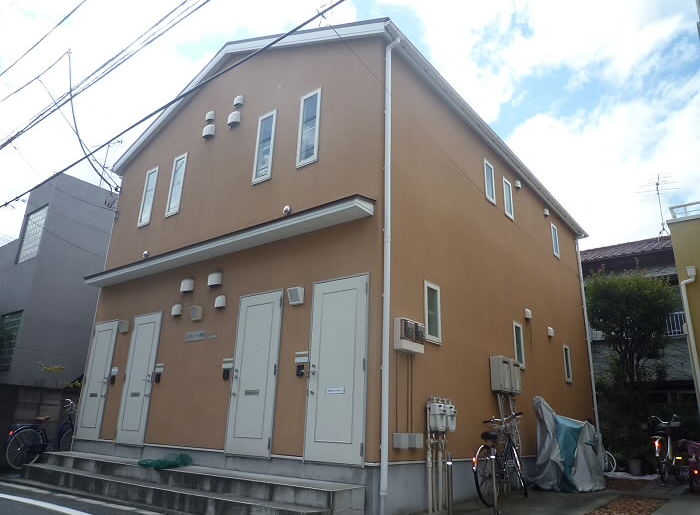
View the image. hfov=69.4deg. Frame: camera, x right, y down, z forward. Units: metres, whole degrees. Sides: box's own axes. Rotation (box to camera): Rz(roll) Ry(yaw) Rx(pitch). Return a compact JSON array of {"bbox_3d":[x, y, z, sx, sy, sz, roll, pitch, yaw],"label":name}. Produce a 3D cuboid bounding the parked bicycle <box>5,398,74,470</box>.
[{"bbox_3d":[-5.415,3.239,9.218,0.560,1.080,1.780,-3,-19,15],"label":"parked bicycle"}]

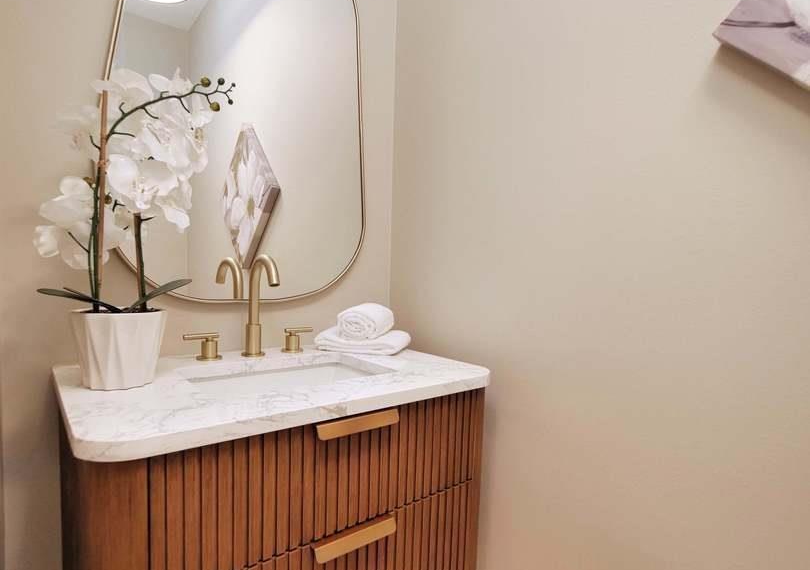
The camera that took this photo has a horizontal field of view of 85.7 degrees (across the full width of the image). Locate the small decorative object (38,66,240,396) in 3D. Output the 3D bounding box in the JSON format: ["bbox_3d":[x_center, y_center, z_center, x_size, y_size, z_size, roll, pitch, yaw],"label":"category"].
[{"bbox_3d":[-0.466,-0.110,0.782,0.300,0.565,0.220,1,1,-40],"label":"small decorative object"}]

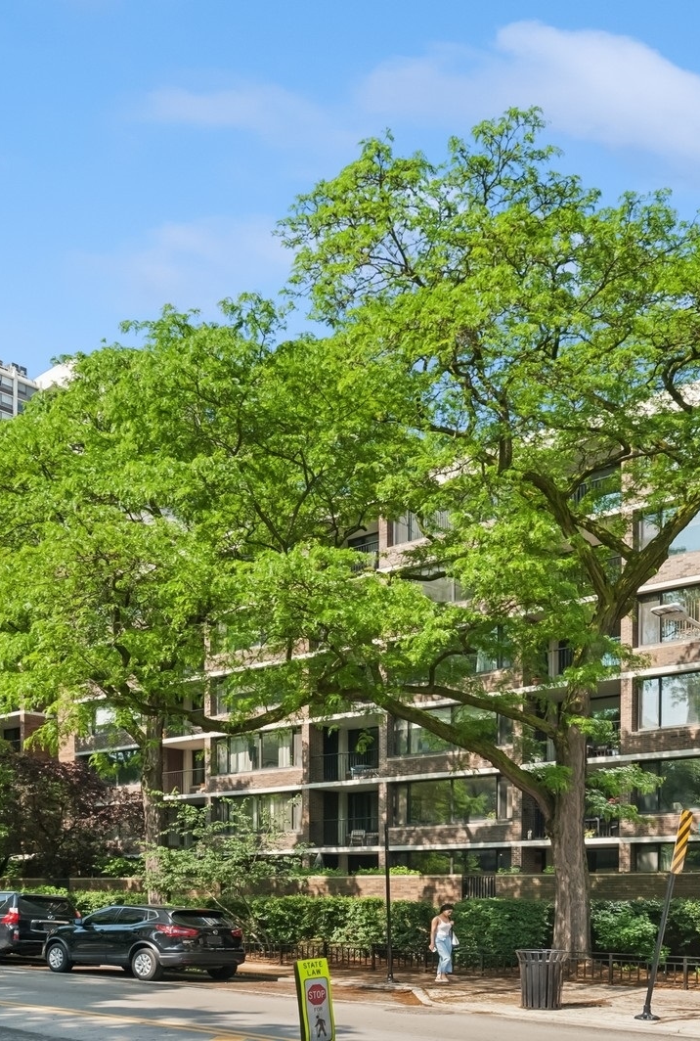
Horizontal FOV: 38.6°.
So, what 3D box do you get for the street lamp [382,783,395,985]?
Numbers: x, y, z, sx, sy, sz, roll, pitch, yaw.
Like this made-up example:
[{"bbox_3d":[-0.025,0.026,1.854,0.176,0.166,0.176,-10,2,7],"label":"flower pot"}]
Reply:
[{"bbox_3d":[0.780,7.410,20.591,0.250,3.910,0.250,0,-18,0],"label":"street lamp"}]

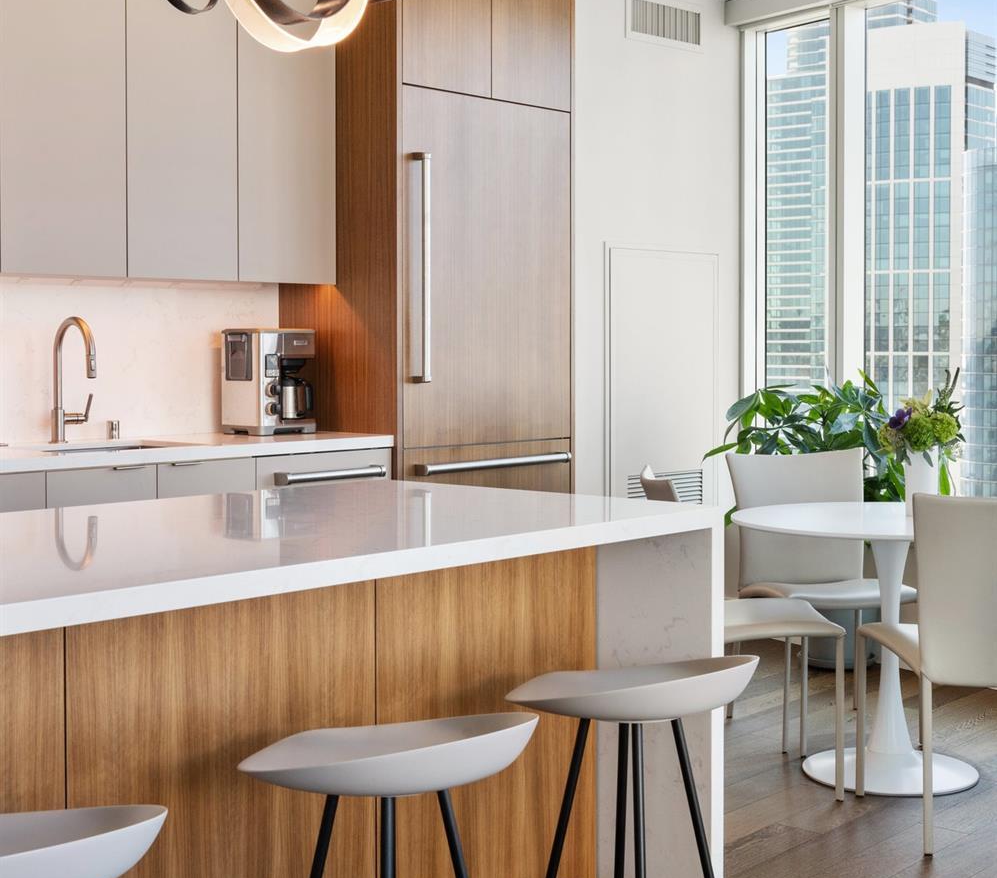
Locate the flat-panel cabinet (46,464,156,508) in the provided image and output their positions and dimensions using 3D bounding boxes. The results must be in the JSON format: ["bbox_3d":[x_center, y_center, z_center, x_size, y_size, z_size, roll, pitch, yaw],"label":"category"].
[{"bbox_3d":[-1.405,0.447,4.851,0.600,0.750,0.382,3,4,43],"label":"flat-panel cabinet"}]

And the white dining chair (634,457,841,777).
[{"bbox_3d":[0.690,0.516,4.300,0.510,0.855,0.470,0,3,-1],"label":"white dining chair"}]

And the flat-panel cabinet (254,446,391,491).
[{"bbox_3d":[-0.805,0.408,5.494,0.600,0.750,0.608,3,4,43],"label":"flat-panel cabinet"}]

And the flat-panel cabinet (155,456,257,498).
[{"bbox_3d":[-1.144,0.430,5.131,0.600,0.750,0.385,3,4,43],"label":"flat-panel cabinet"}]

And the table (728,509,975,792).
[{"bbox_3d":[1.108,0.580,4.329,0.900,0.720,0.900,0,3,0],"label":"table"}]

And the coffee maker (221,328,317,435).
[{"bbox_3d":[-0.844,-0.215,5.761,0.235,0.380,0.360,-2,4,-32],"label":"coffee maker"}]

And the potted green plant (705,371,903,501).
[{"bbox_3d":[1.202,0.298,5.766,0.750,1.120,0.720,3,4,43],"label":"potted green plant"}]

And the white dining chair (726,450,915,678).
[{"bbox_3d":[1.012,0.481,4.845,0.470,0.860,0.520,-1,3,-12],"label":"white dining chair"}]

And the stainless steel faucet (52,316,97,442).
[{"bbox_3d":[-1.353,-0.197,5.088,0.250,0.425,0.130,3,4,43],"label":"stainless steel faucet"}]

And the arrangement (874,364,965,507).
[{"bbox_3d":[1.195,0.012,4.360,0.250,0.410,0.250,3,4,43],"label":"arrangement"}]

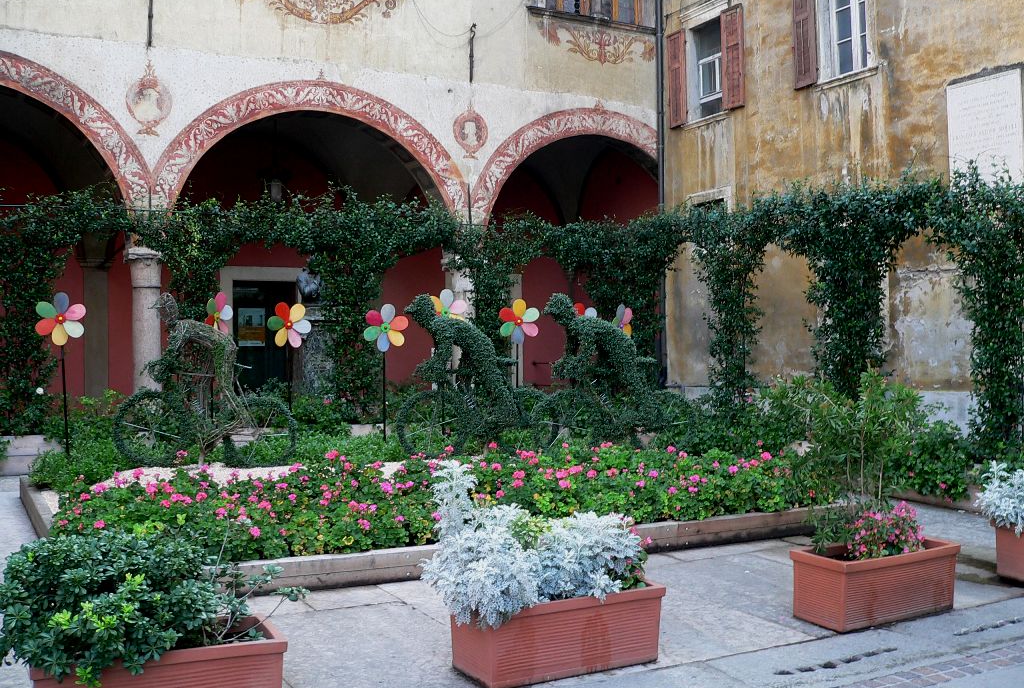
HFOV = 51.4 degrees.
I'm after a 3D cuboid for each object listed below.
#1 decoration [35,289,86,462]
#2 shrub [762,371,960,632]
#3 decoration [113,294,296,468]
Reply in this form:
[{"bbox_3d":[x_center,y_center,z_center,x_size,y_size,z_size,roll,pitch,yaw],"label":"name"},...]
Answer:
[{"bbox_3d":[-4.517,0.327,10.700,0.530,1.700,0.160,0,0,-24],"label":"decoration"},{"bbox_3d":[2.120,0.890,6.360,1.100,1.440,0.680,0,0,-30],"label":"shrub"},{"bbox_3d":[-3.022,0.370,10.500,1.830,1.710,0.550,0,0,-16],"label":"decoration"}]

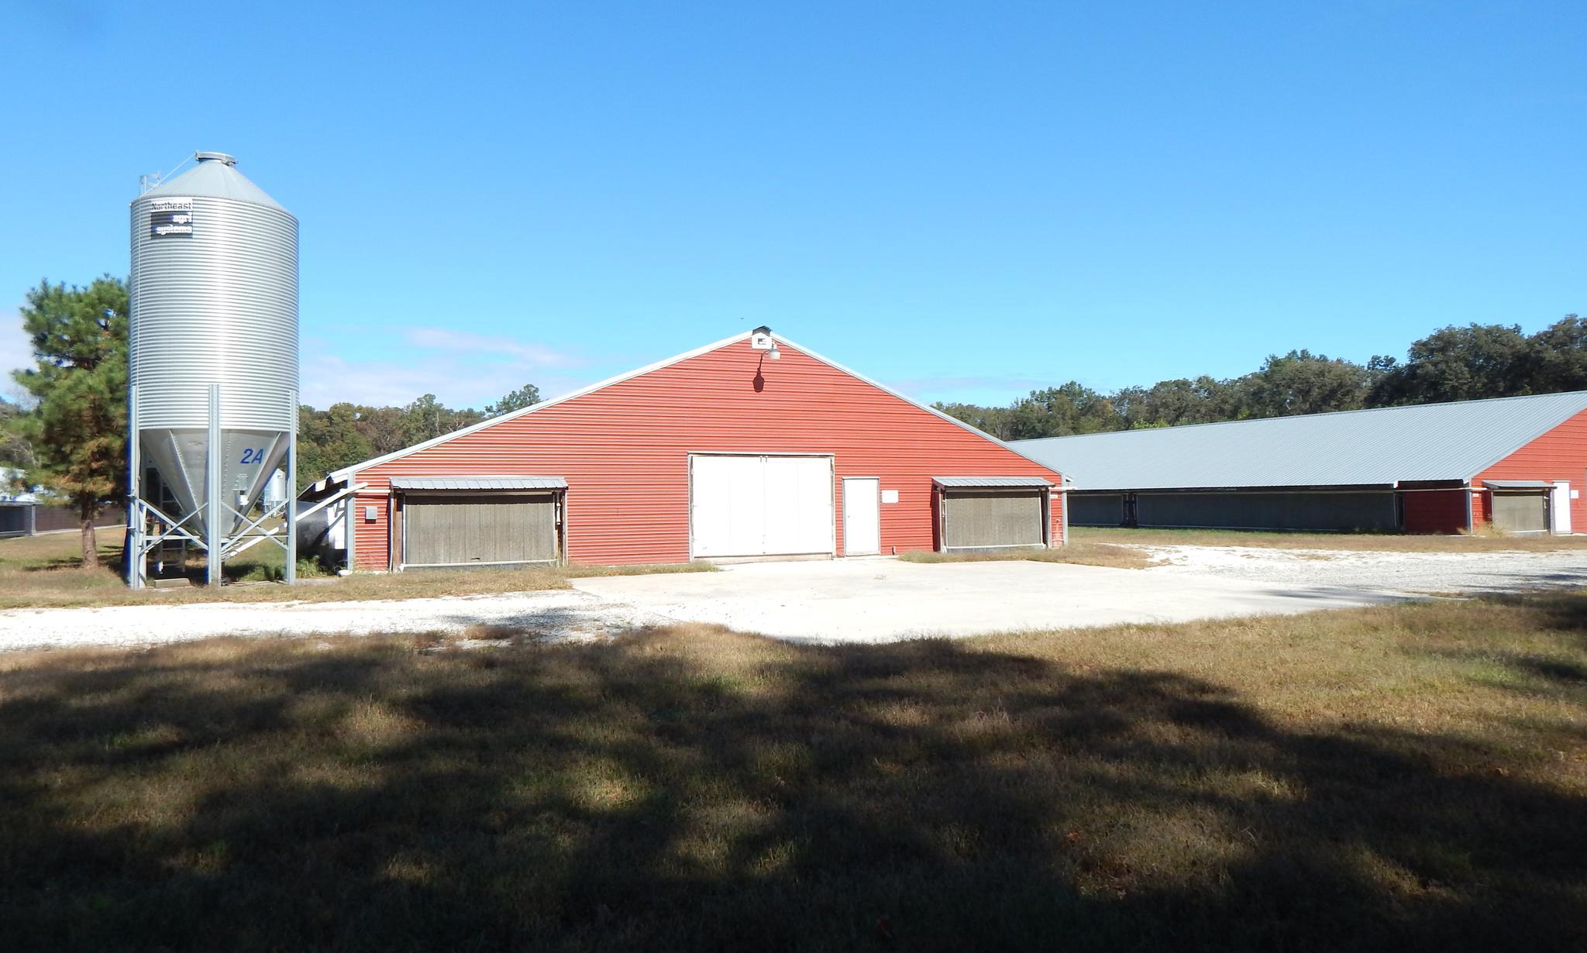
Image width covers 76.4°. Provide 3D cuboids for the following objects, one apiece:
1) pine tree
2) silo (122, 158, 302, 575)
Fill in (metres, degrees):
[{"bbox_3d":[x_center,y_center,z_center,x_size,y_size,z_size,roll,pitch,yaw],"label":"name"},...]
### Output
[{"bbox_3d":[-16.400,-1.300,23.500,3.300,6.800,3.300,0,-1,-30],"label":"pine tree"},{"bbox_3d":[-10.900,-2.090,19.100,2.800,8.100,2.800,0,-1,-30],"label":"silo"}]

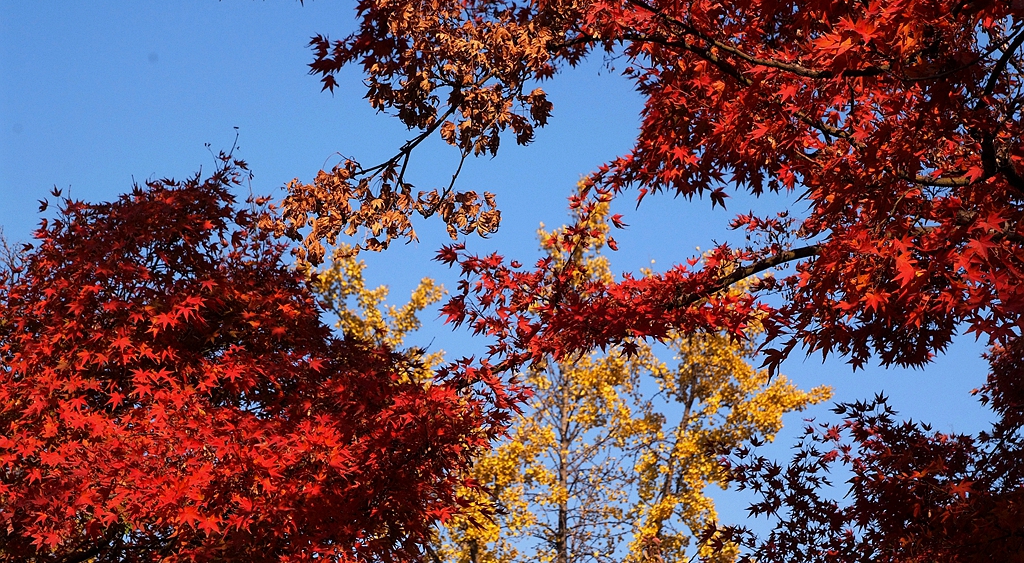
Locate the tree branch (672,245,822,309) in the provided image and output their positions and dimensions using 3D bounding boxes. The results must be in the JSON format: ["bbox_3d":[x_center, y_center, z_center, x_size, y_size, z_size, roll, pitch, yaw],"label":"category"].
[{"bbox_3d":[0.808,-0.017,4.700,0.550,0.065,0.075,-22,0,0],"label":"tree branch"}]

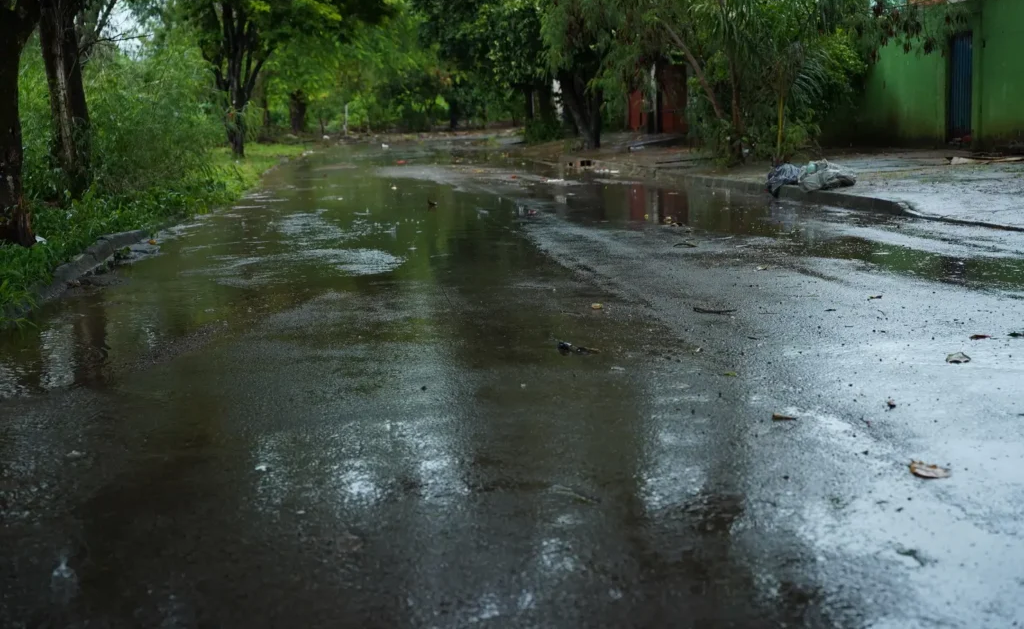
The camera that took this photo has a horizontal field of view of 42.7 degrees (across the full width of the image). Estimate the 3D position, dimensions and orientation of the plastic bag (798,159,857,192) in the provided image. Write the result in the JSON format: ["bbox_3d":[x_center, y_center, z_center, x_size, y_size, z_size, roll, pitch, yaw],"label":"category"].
[{"bbox_3d":[3.930,-1.732,16.300,0.660,0.360,0.500,1,10,15],"label":"plastic bag"}]

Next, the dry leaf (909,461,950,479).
[{"bbox_3d":[1.548,0.575,4.850,0.150,0.030,0.090,2,10,20],"label":"dry leaf"}]

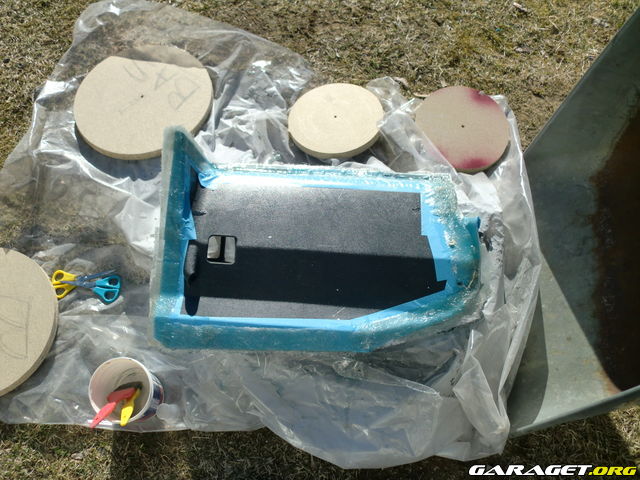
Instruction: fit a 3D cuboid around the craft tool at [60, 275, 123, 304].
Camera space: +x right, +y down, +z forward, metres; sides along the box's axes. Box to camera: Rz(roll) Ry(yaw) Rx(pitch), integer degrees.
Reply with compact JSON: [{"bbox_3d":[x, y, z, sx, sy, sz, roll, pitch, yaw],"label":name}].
[{"bbox_3d":[-0.474,0.098,1.333,0.130,0.010,0.060,6,62,5],"label":"craft tool"}]

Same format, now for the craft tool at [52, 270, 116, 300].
[{"bbox_3d":[-0.490,0.080,1.347,0.130,0.010,0.065,-14,62,-6],"label":"craft tool"}]

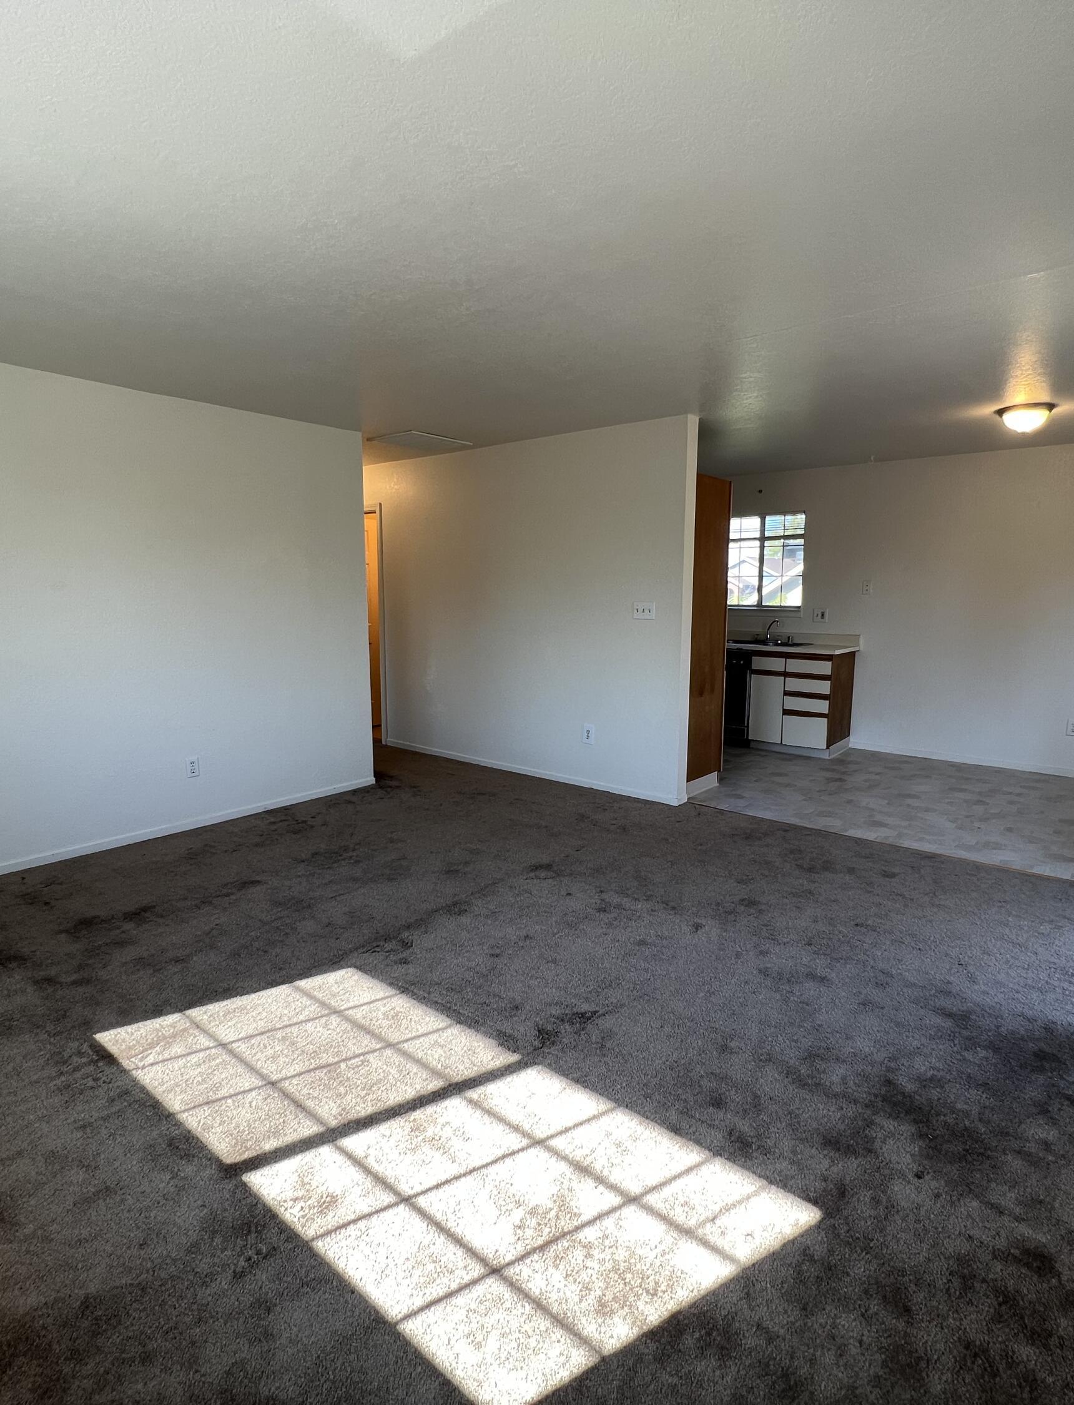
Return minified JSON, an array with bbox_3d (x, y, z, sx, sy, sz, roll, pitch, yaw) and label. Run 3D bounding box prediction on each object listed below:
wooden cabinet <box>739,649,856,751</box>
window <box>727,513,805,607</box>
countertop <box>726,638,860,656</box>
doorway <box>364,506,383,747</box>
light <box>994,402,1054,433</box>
[{"bbox_3d":[2.401,-0.021,6.384,0.725,0.870,0.564,7,11,41],"label":"wooden cabinet"},{"bbox_3d":[2.195,-1.349,6.784,0.782,0.864,0.080,7,11,41],"label":"window"},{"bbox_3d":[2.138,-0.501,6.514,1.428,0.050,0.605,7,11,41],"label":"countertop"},{"bbox_3d":[-1.714,-0.704,6.805,0.760,2.110,0.120,7,11,41],"label":"doorway"},{"bbox_3d":[2.892,-1.690,4.177,0.305,0.115,0.305,7,11,41],"label":"light"}]

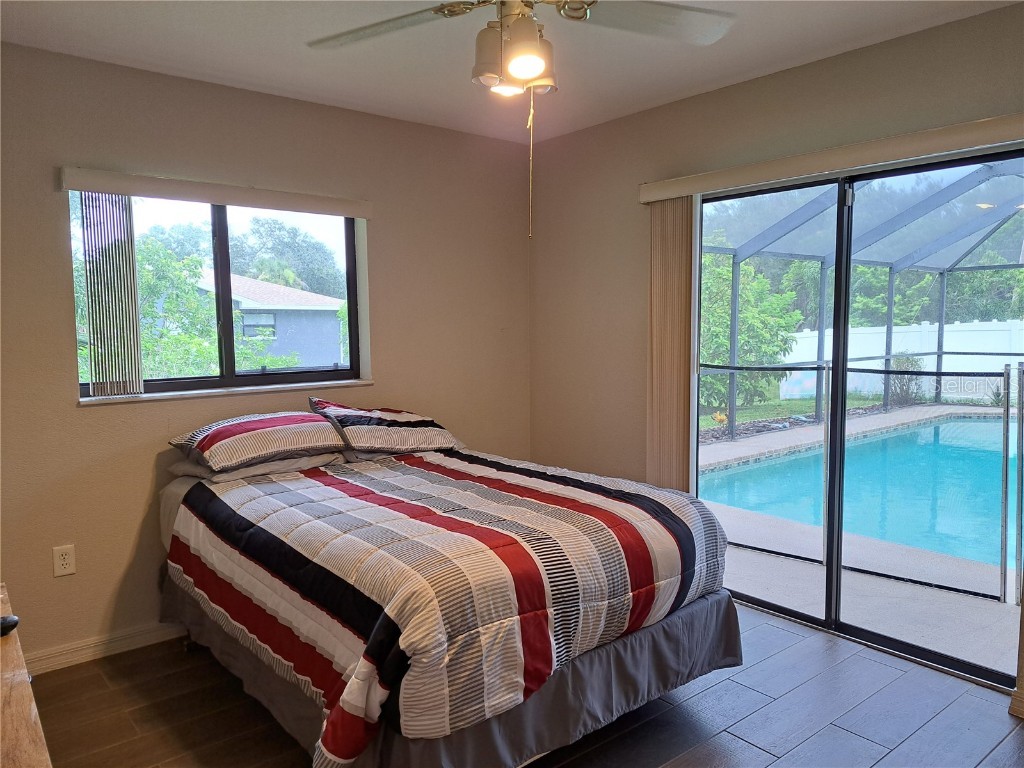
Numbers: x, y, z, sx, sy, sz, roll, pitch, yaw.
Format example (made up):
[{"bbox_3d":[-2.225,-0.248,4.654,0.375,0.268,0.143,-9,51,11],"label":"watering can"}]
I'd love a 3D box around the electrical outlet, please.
[{"bbox_3d":[-1.791,0.708,2.841,0.072,0.117,0.008,-5,7,-40],"label":"electrical outlet"}]

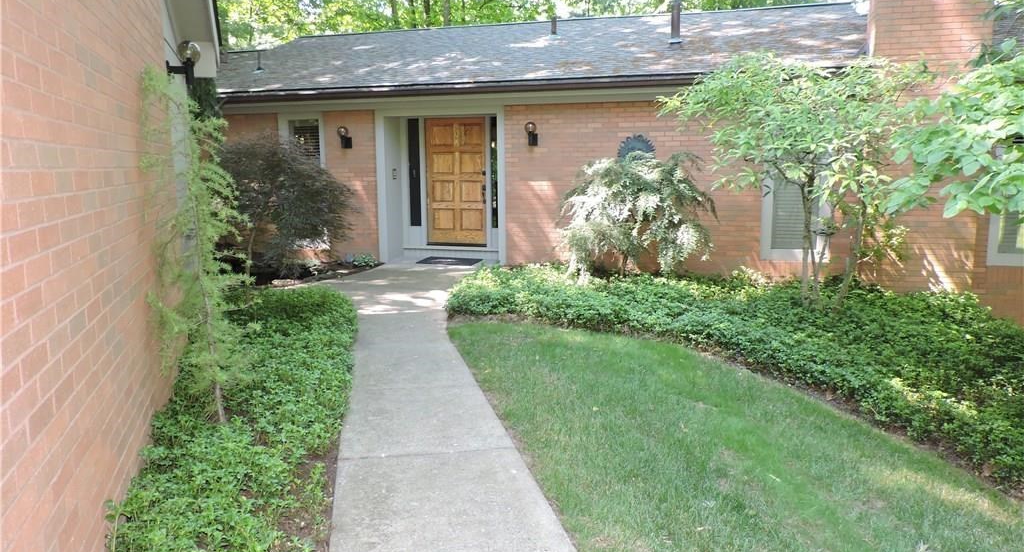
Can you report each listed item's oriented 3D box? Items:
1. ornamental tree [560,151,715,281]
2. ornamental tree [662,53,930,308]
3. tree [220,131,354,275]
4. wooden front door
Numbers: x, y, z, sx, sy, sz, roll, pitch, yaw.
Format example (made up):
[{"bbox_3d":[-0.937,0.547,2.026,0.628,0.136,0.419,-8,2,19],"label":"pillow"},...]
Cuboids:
[{"bbox_3d":[1.614,-0.777,9.276,2.012,1.700,1.650,2,9,14],"label":"ornamental tree"},{"bbox_3d":[3.192,-1.066,8.158,3.054,2.899,2.700,2,9,14],"label":"ornamental tree"},{"bbox_3d":[-3.383,-1.083,10.376,2.105,2.042,1.800,2,9,14],"label":"tree"},{"bbox_3d":[-0.896,-1.493,11.377,1.007,2.037,0.060,2,9,14],"label":"wooden front door"}]

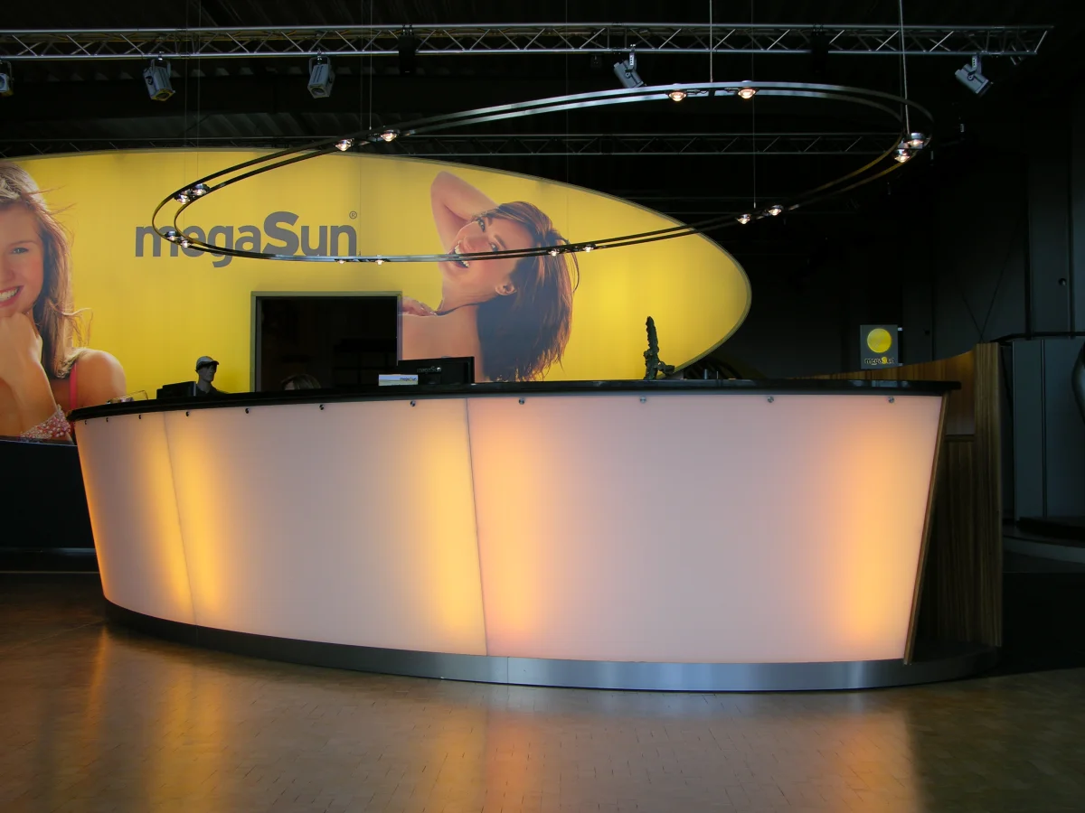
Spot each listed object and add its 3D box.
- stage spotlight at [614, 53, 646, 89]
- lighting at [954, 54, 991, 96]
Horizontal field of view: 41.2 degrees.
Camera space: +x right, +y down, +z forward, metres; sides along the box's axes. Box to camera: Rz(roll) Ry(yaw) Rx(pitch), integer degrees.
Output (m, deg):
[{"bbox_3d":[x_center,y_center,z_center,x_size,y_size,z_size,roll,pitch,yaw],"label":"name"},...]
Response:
[{"bbox_3d":[0.826,-3.061,13.300,0.330,0.320,0.220,45,10,13],"label":"stage spotlight"},{"bbox_3d":[4.003,-3.055,13.300,0.330,0.320,0.220,39,15,24],"label":"lighting"}]

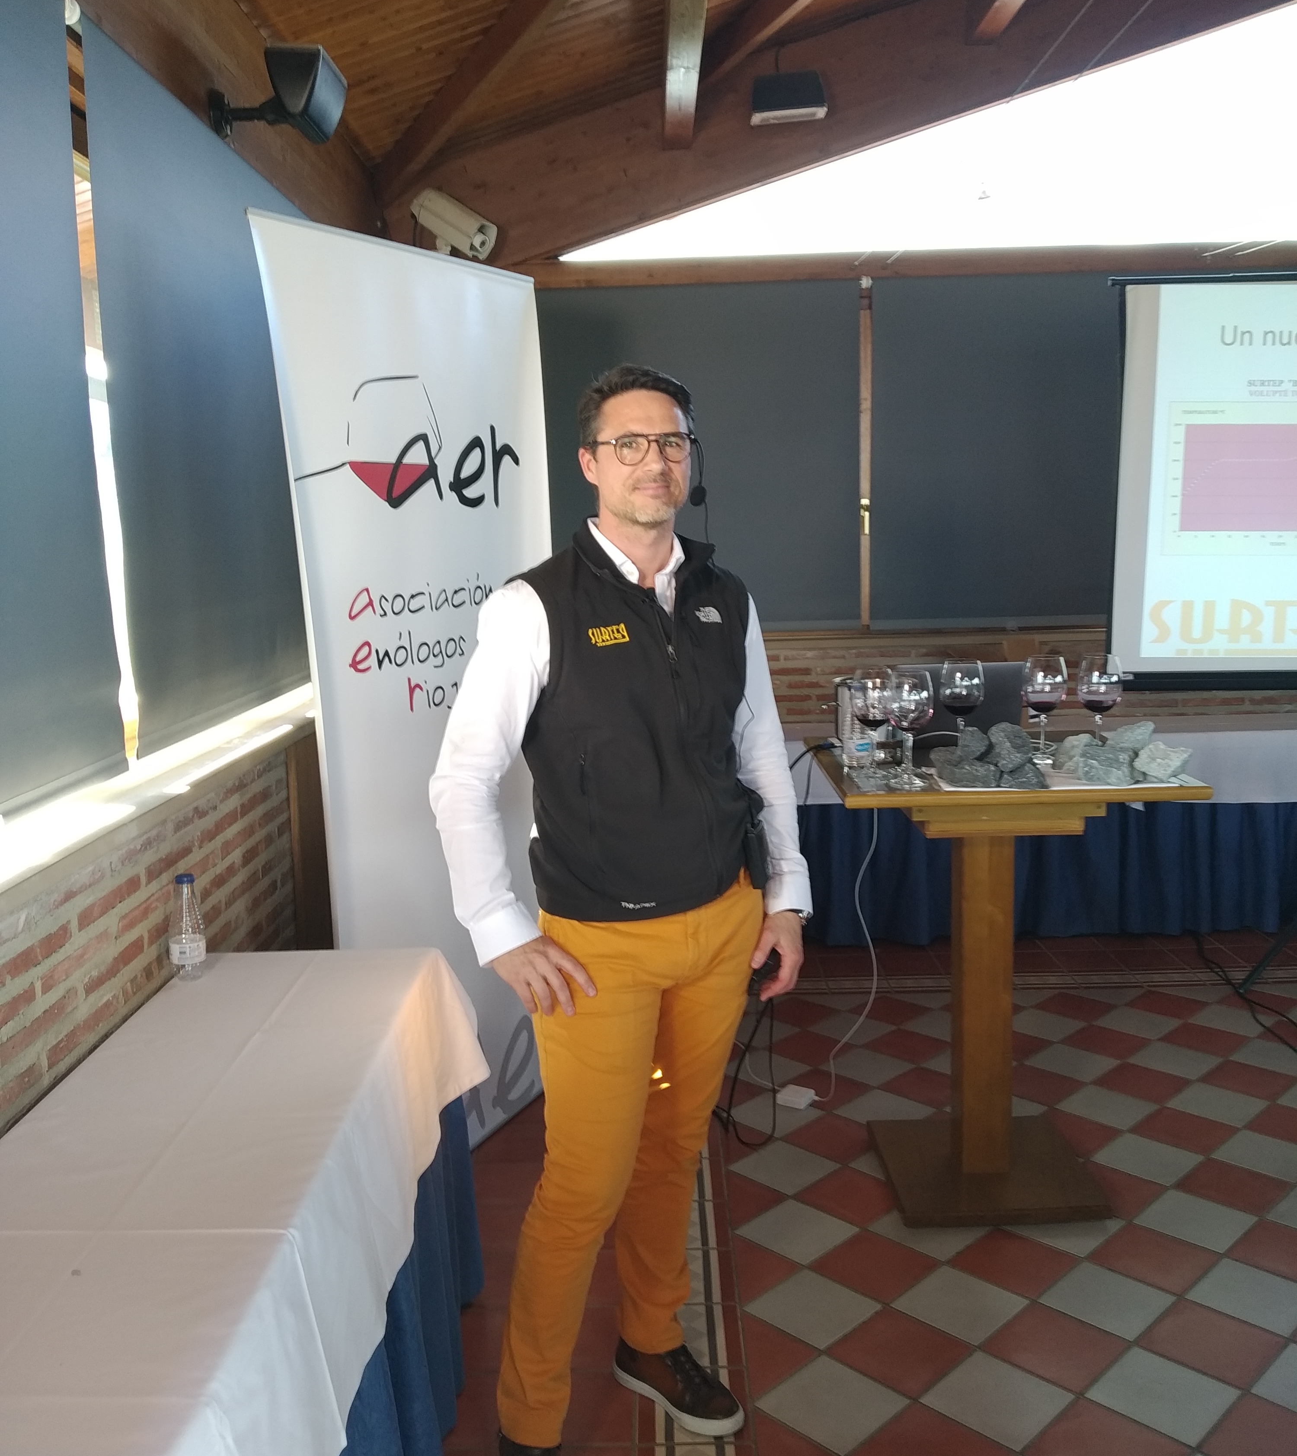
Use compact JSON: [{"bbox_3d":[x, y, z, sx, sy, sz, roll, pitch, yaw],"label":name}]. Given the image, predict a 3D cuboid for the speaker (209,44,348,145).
[{"bbox_3d":[-0.895,-1.507,3.140,0.285,0.170,0.240,-2,8,1],"label":"speaker"}]

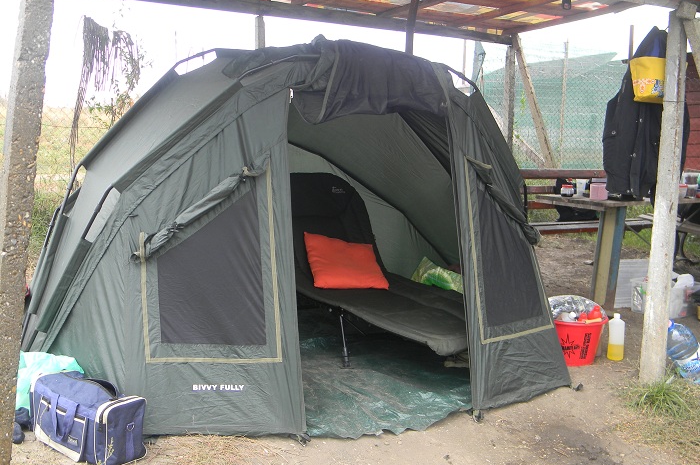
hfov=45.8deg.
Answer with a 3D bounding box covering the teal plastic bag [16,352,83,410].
[{"bbox_3d":[-1.442,0.719,3.972,0.360,0.330,0.270,3,10,20],"label":"teal plastic bag"}]

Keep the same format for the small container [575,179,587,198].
[{"bbox_3d":[1.791,-0.345,6.420,0.077,0.125,0.077,0,9,0],"label":"small container"}]

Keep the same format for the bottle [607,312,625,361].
[{"bbox_3d":[1.565,0.615,4.888,0.095,0.265,0.095,0,9,0],"label":"bottle"}]

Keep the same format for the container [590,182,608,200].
[{"bbox_3d":[1.866,-0.305,6.200,0.127,0.125,0.115,3,10,20],"label":"container"}]

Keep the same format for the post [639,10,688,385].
[{"bbox_3d":[1.666,-0.176,4.399,0.115,1.980,0.115,-7,12,-39],"label":"post"}]

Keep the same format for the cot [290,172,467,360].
[{"bbox_3d":[0.241,0.232,4.803,0.700,1.040,1.700,-5,11,-32],"label":"cot"}]

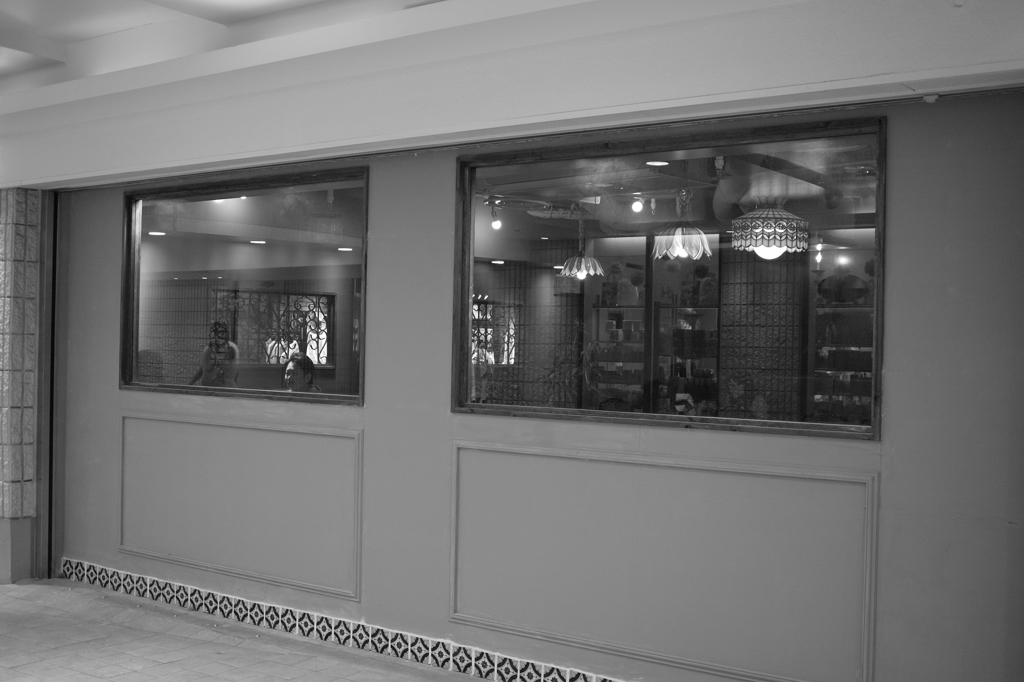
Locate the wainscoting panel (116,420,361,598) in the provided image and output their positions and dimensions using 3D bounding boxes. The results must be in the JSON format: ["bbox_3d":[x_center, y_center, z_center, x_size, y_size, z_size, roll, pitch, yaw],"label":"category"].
[{"bbox_3d":[-1.405,0.776,5.740,1.822,0.773,0.030,1,-1,36],"label":"wainscoting panel"}]

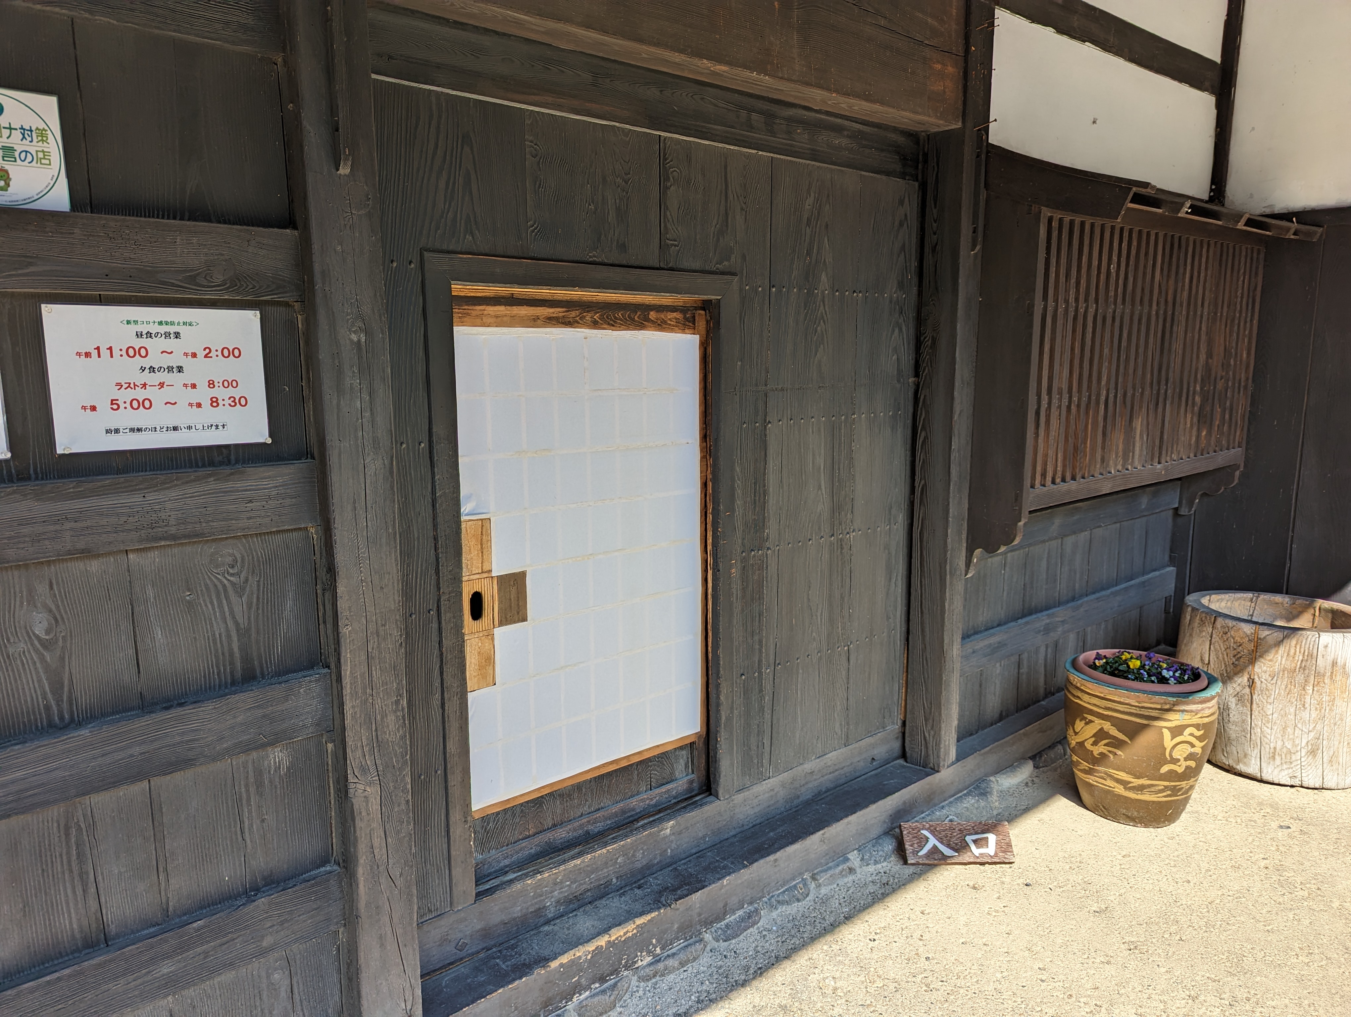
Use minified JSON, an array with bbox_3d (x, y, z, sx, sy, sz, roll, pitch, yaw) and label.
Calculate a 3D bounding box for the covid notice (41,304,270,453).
[{"bbox_3d":[-0.795,-0.202,1.461,0.301,0.216,0.006,-8,11,-40],"label":"covid notice"}]

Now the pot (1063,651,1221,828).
[{"bbox_3d":[1.497,0.751,3.044,0.452,0.474,0.452,-1,9,0],"label":"pot"}]

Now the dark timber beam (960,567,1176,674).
[{"bbox_3d":[1.499,0.403,3.520,1.680,0.115,0.040,-8,11,-40],"label":"dark timber beam"}]

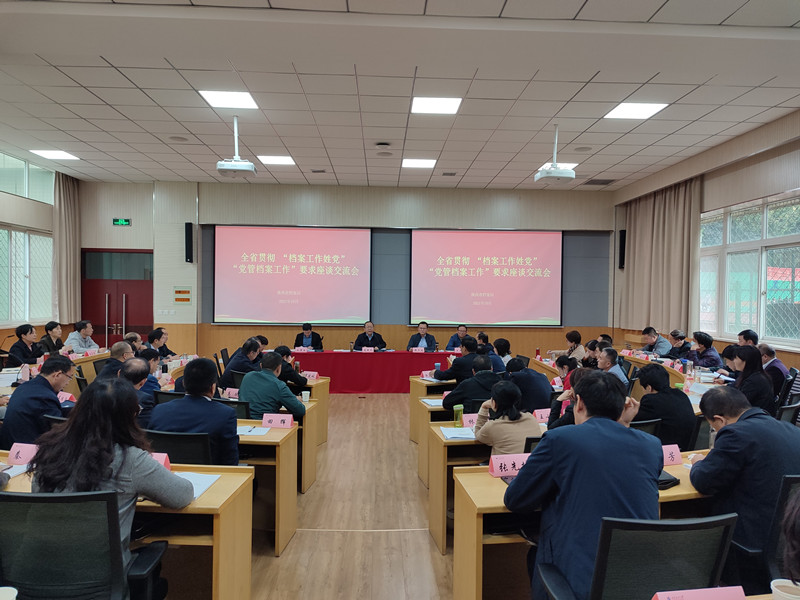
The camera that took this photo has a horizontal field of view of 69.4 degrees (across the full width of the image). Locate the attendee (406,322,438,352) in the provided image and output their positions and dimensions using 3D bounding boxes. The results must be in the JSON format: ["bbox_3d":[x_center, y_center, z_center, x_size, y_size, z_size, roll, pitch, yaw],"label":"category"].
[{"bbox_3d":[0.390,1.055,11.016,0.560,1.330,0.680,1,0,-2],"label":"attendee"}]

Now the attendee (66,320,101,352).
[{"bbox_3d":[-4.998,0.963,9.150,0.660,1.250,0.520,1,0,-4],"label":"attendee"}]

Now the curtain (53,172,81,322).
[{"bbox_3d":[-6.424,-0.961,11.146,0.170,2.830,0.800,1,0,-2],"label":"curtain"}]

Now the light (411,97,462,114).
[{"bbox_3d":[0.423,-2.291,6.772,0.600,0.050,0.600,1,0,-2],"label":"light"}]

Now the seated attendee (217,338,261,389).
[{"bbox_3d":[-1.817,1.043,6.649,0.720,1.260,0.520,1,0,-36],"label":"seated attendee"}]

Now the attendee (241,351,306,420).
[{"bbox_3d":[-1.087,1.087,4.854,0.550,1.250,0.780,1,0,3],"label":"attendee"}]

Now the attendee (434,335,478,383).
[{"bbox_3d":[0.743,1.089,6.502,0.560,1.280,0.780,0,1,-44],"label":"attendee"}]

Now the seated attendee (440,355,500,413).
[{"bbox_3d":[0.611,1.090,4.961,0.570,1.240,0.720,1,0,-5],"label":"seated attendee"}]

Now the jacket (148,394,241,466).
[{"bbox_3d":[-1.274,0.915,3.583,0.520,0.660,0.420,1,0,5],"label":"jacket"}]

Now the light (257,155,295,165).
[{"bbox_3d":[-2.074,-2.350,9.704,0.590,0.070,0.590,1,1,-2],"label":"light"}]

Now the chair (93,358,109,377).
[{"bbox_3d":[-2.859,1.156,6.019,0.600,1.000,0.600,1,1,-12],"label":"chair"}]

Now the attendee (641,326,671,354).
[{"bbox_3d":[3.967,1.033,8.900,0.780,1.220,0.550,1,0,-2],"label":"attendee"}]

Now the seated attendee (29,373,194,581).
[{"bbox_3d":[-1.193,0.977,2.391,0.570,1.310,0.750,1,1,5],"label":"seated attendee"}]

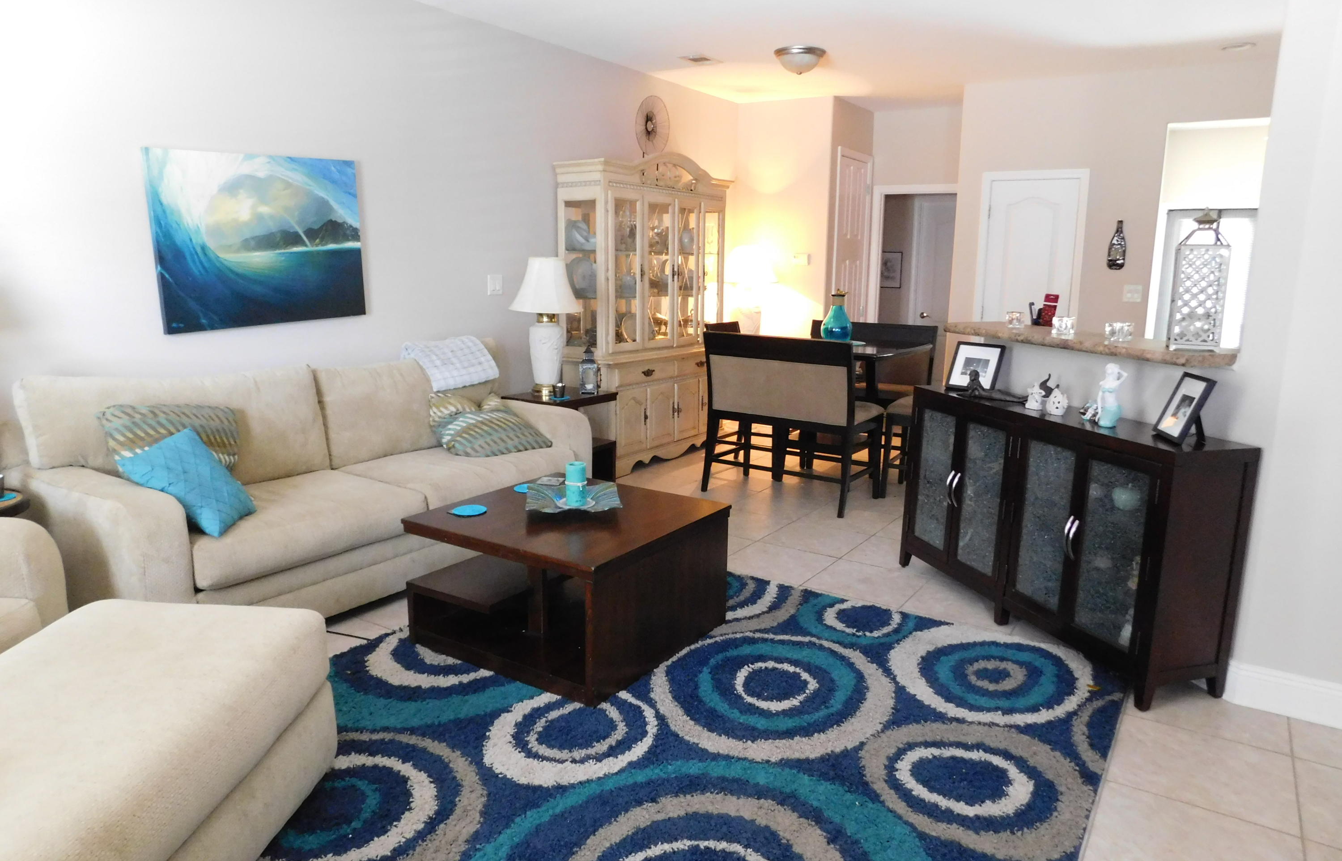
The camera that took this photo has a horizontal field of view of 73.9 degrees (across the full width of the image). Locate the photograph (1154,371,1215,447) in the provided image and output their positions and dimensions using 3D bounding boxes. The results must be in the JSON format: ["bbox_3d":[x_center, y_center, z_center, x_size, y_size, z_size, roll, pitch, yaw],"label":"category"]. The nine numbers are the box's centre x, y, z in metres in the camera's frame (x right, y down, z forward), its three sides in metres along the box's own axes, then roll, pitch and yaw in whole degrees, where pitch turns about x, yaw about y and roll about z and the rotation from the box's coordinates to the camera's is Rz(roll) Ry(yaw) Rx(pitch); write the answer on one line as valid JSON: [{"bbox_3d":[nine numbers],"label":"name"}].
[{"bbox_3d":[1.718,-0.078,2.979,0.110,0.215,0.220,2,11,6],"label":"photograph"}]

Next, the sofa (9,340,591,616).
[{"bbox_3d":[-1.452,0.189,3.990,0.980,0.940,2.360,9,14,36],"label":"sofa"}]

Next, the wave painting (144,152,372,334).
[{"bbox_3d":[-1.849,-0.866,4.087,0.035,0.757,1.015,8,15,31],"label":"wave painting"}]

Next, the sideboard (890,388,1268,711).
[{"bbox_3d":[1.506,0.354,3.589,0.357,0.873,1.460,-2,12,-17],"label":"sideboard"}]

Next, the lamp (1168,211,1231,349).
[{"bbox_3d":[1.859,-0.524,3.129,0.150,0.485,0.150,6,12,25],"label":"lamp"}]

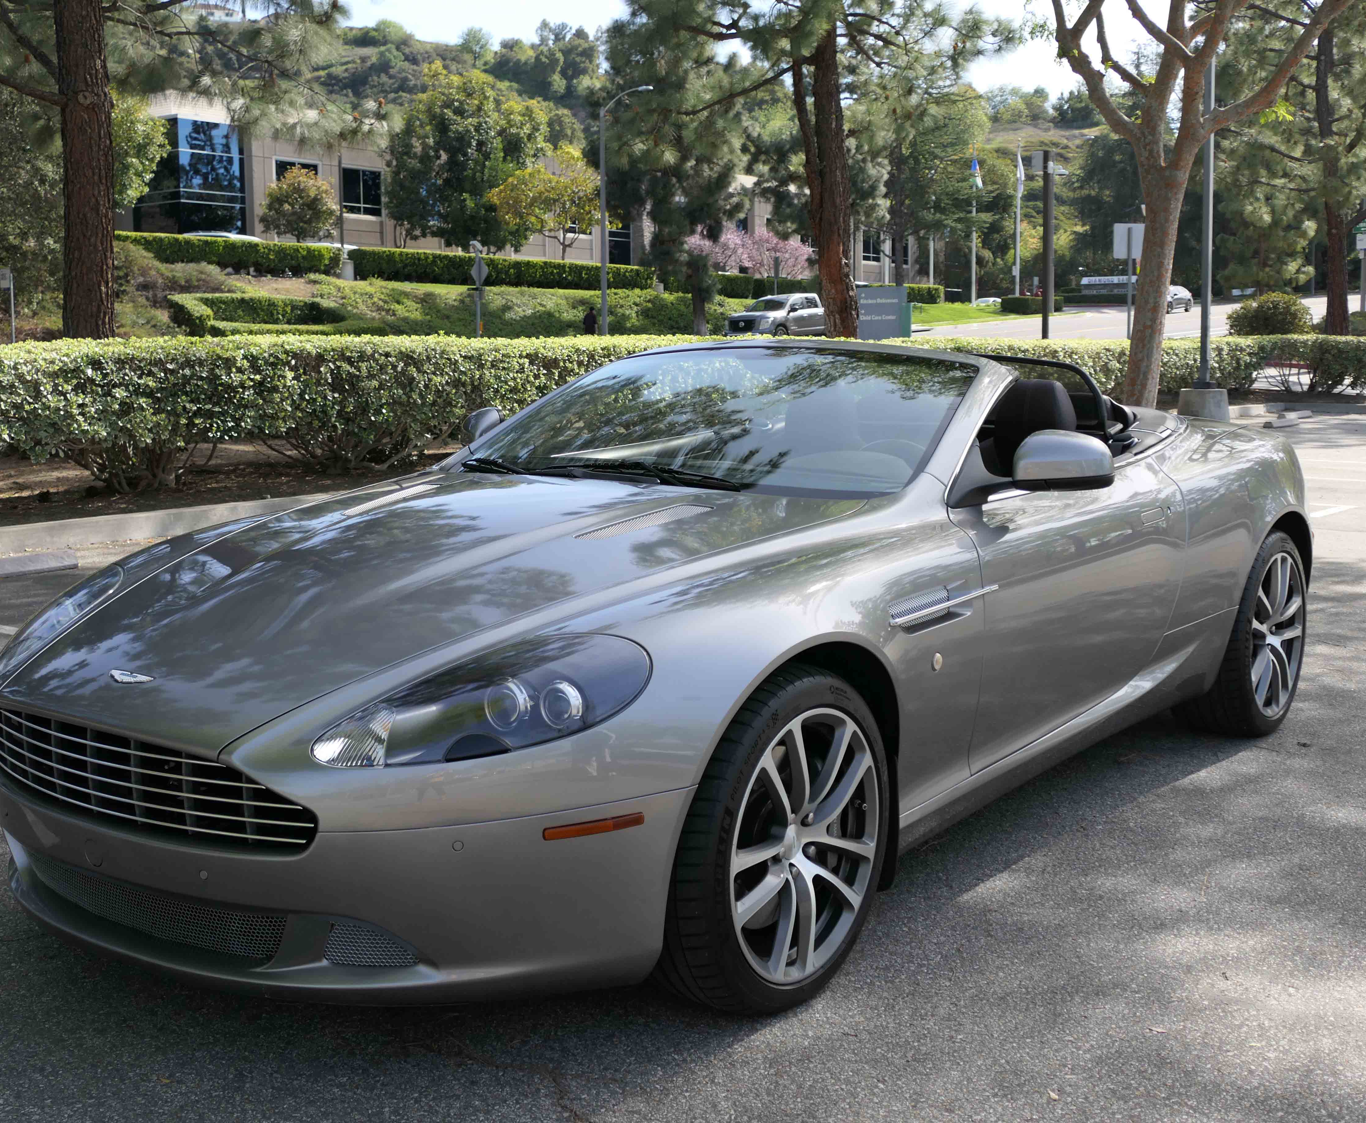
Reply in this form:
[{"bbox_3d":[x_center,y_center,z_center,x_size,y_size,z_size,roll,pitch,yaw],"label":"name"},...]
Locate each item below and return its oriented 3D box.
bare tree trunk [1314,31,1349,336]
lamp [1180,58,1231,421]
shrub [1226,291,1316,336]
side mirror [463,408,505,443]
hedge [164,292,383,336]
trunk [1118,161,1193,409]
[{"bbox_3d":[17.257,-9.935,46.000,0.750,8.300,0.620,0,7,0],"label":"bare tree trunk"},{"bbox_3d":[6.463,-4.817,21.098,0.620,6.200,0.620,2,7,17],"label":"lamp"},{"bbox_3d":[15.274,-6.229,45.000,2.250,1.600,2.100,2,7,19],"label":"shrub"},{"bbox_3d":[-0.589,-0.387,5.163,0.250,0.150,0.145,6,10,37],"label":"side mirror"},{"bbox_3d":[-12.923,-7.693,56.200,2.800,1.800,7.800,4,8,34],"label":"hedge"},{"bbox_3d":[6.021,-3.512,22.093,0.800,3.160,0.550,1,7,15],"label":"trunk"}]

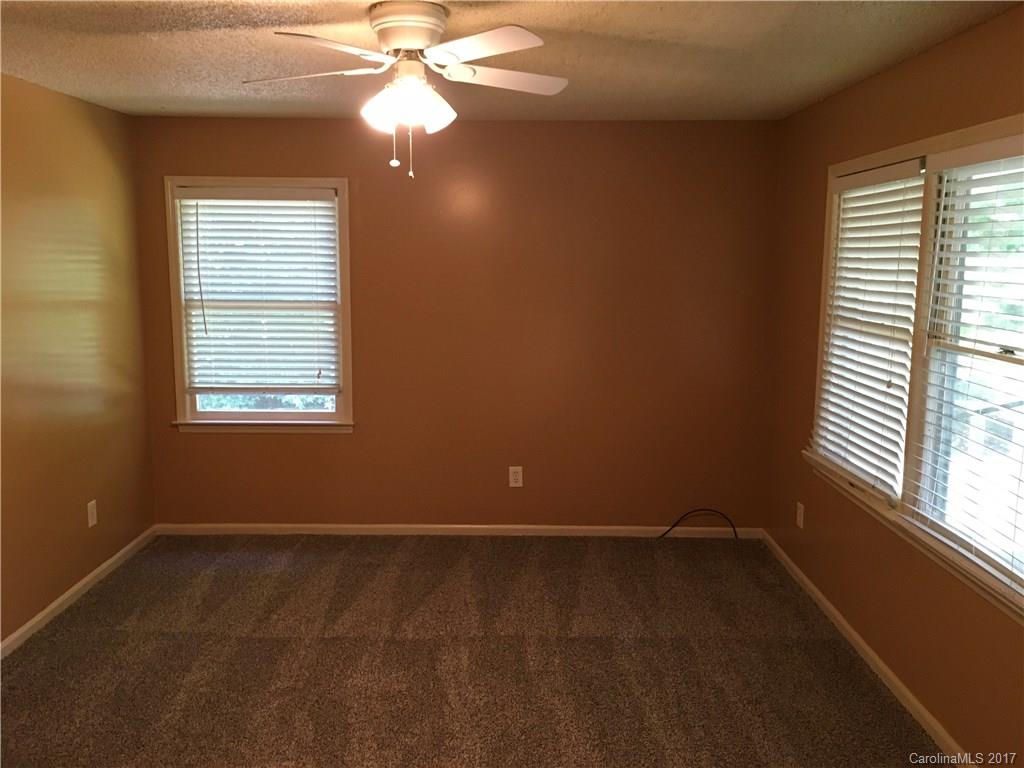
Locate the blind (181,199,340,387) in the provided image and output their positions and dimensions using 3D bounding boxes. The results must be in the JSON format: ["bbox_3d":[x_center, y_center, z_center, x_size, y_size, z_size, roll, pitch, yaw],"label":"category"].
[{"bbox_3d":[-1.438,-0.525,4.938,0.908,1.157,0.060,0,9,0],"label":"blind"}]

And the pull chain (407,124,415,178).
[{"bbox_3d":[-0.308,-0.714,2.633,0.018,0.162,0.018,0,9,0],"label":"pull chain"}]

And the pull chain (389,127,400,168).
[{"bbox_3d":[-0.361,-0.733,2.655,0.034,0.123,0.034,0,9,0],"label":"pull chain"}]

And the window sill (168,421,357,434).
[{"bbox_3d":[-1.454,0.251,5.035,1.065,0.071,0.084,0,9,0],"label":"window sill"}]

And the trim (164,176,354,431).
[{"bbox_3d":[-1.444,-0.451,4.936,1.053,1.438,0.084,0,9,0],"label":"trim"}]

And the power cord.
[{"bbox_3d":[1.115,0.835,5.089,0.476,0.177,0.050,0,9,0],"label":"power cord"}]

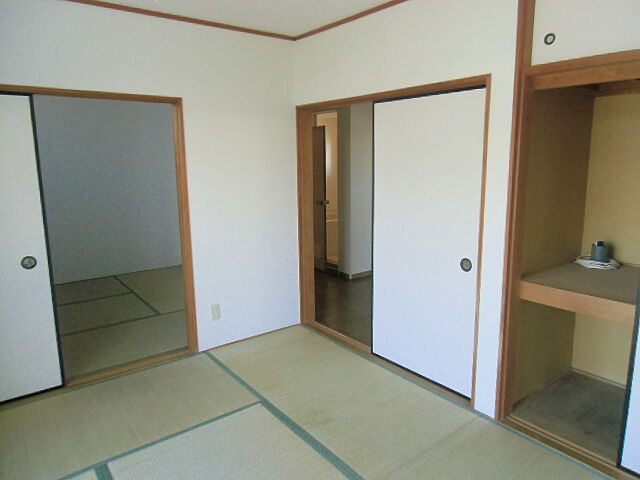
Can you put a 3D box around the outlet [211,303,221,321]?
[{"bbox_3d":[-0.785,0.549,3.362,0.071,0.120,0.013,-9,13,-37],"label":"outlet"}]

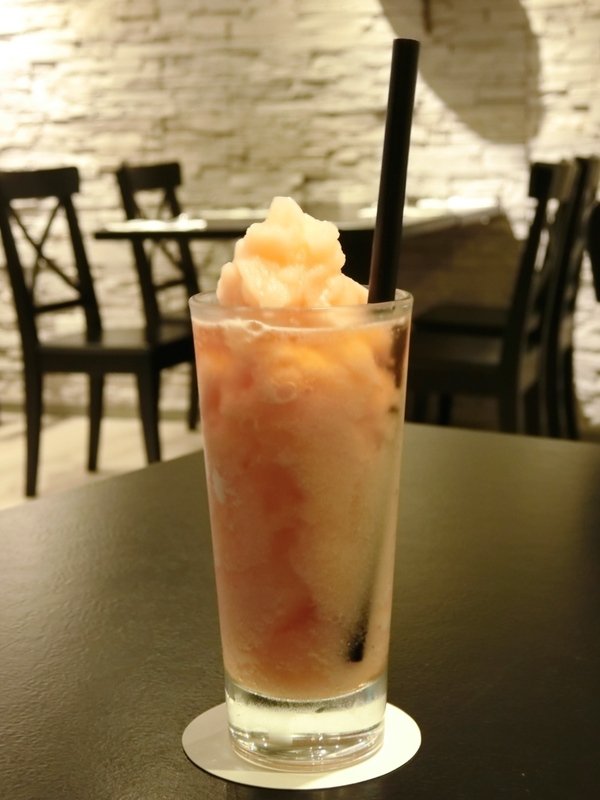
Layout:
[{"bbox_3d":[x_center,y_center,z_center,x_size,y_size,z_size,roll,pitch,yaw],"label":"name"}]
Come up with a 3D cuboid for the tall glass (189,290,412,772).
[{"bbox_3d":[0.002,0.047,0.522,0.082,0.171,0.082,-1,11,0],"label":"tall glass"}]

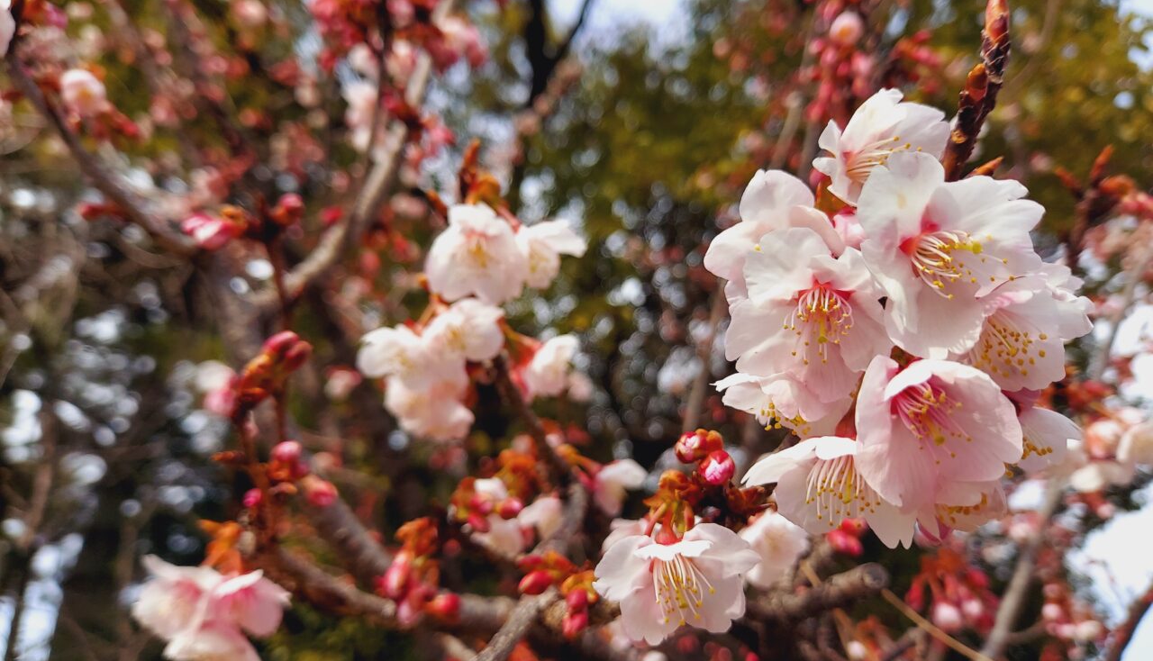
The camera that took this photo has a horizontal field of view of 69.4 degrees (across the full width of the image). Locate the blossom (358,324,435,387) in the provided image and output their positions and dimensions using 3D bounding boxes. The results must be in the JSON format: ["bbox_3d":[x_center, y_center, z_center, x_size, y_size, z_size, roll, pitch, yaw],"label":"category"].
[{"bbox_3d":[-0.060,0.009,0.280,0.025,0.023,0.014,-10,22,34],"label":"blossom"}]

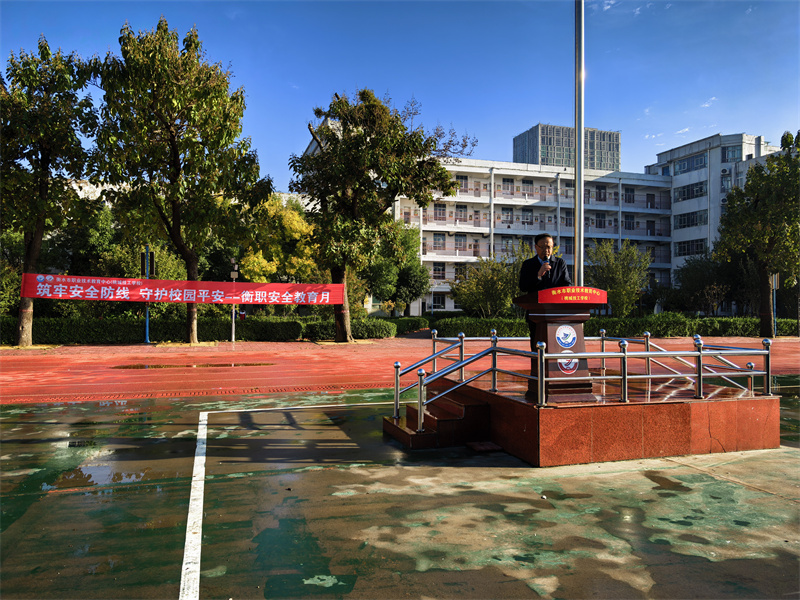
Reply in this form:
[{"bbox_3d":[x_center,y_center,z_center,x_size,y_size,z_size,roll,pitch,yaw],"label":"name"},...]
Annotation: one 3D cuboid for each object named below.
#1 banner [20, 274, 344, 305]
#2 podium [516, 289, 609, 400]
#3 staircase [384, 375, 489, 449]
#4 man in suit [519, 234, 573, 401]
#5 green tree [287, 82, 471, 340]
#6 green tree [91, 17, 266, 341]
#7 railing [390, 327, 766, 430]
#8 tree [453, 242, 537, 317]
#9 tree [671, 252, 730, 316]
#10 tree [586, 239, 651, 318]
[{"bbox_3d":[-8.254,-0.340,22.349,12.165,0.980,0.100,1,-1,-16],"label":"banner"},{"bbox_3d":[1.673,0.453,5.802,0.770,1.140,0.540,1,-1,-15],"label":"podium"},{"bbox_3d":[0.399,1.302,6.463,0.926,0.529,1.019,1,-1,-18],"label":"staircase"},{"bbox_3d":[1.620,0.161,6.222,0.550,1.740,0.400,0,-1,-10],"label":"man in suit"},{"bbox_3d":[-0.807,-3.697,24.200,7.871,11.059,7.084,1,-1,-15],"label":"green tree"},{"bbox_3d":[-9.024,-4.880,22.700,7.139,13.280,6.782,1,-1,-15],"label":"green tree"},{"bbox_3d":[2.293,0.937,7.047,4.698,1.028,2.879,1,-1,-18],"label":"railing"},{"bbox_3d":[5.281,-0.727,31.000,4.601,4.974,4.140,1,-1,-15],"label":"tree"},{"bbox_3d":[17.937,-0.506,33.000,3.451,4.640,3.451,1,-1,-15],"label":"tree"},{"bbox_3d":[12.605,-0.894,32.000,3.692,5.307,3.692,1,-1,-15],"label":"tree"}]

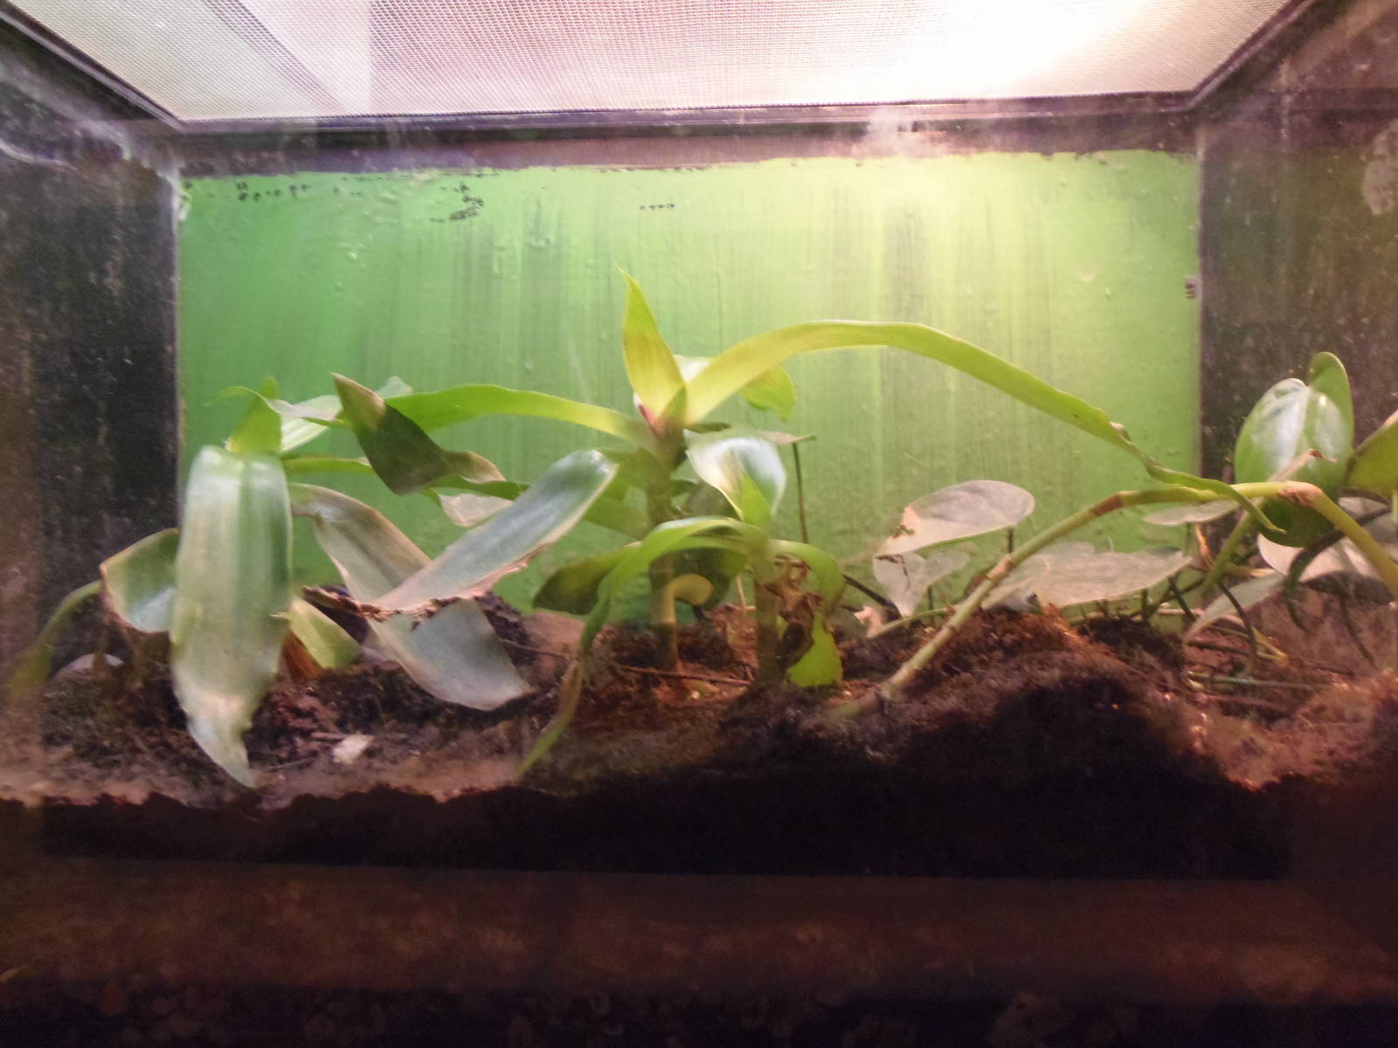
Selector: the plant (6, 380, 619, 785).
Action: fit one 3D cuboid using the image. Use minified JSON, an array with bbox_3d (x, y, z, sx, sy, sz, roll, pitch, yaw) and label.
[{"bbox_3d":[-0.168,0.018,0.420,0.265,0.160,0.190,0,1,3],"label":"plant"}]

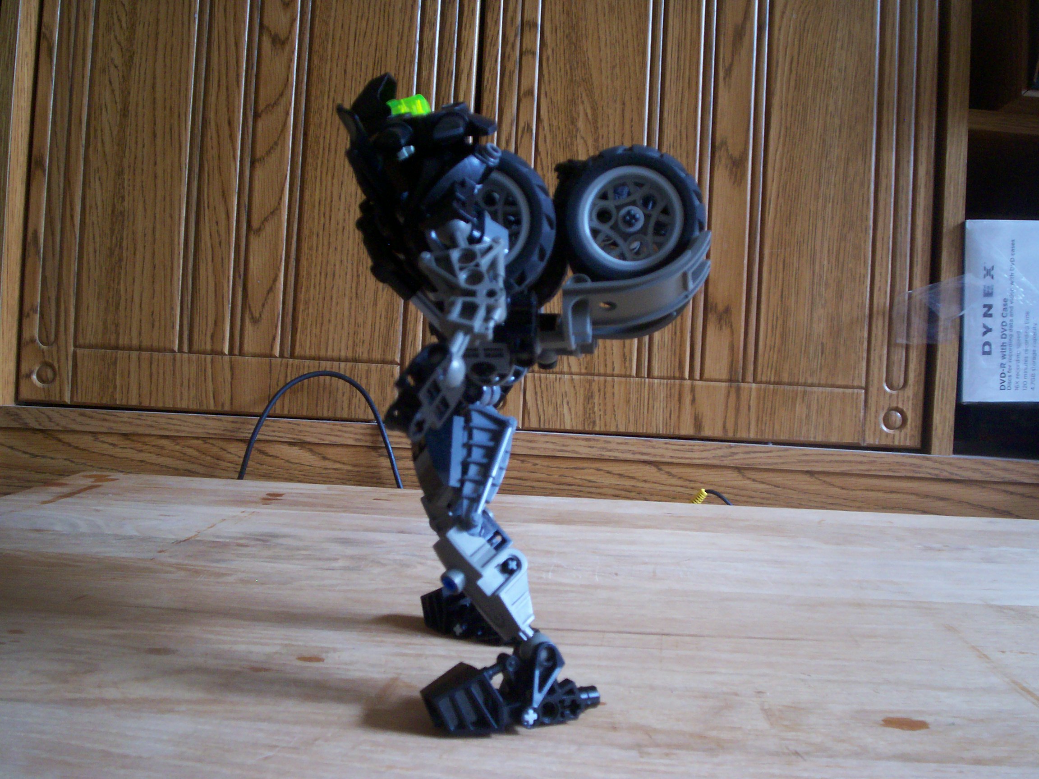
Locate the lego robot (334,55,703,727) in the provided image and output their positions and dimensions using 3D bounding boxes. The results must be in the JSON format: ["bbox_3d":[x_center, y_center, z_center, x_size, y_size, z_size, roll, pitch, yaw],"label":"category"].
[{"bbox_3d":[-0.005,-0.004,0.390,0.130,0.212,0.140,3,2,-8],"label":"lego robot"}]

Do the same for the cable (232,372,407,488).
[{"bbox_3d":[-0.162,0.034,0.890,0.137,0.100,0.025,3,2,0],"label":"cable"}]

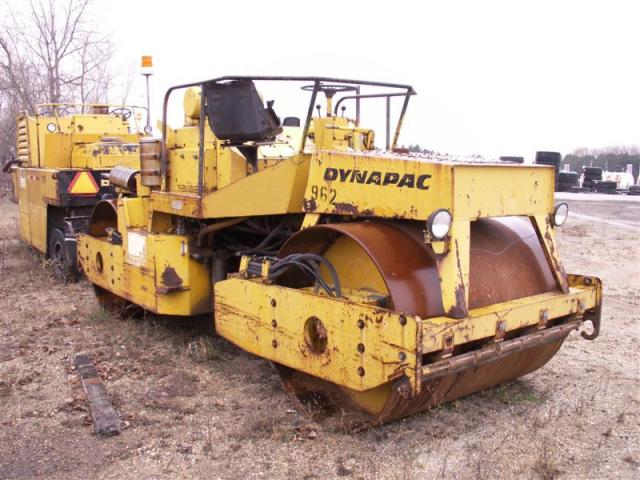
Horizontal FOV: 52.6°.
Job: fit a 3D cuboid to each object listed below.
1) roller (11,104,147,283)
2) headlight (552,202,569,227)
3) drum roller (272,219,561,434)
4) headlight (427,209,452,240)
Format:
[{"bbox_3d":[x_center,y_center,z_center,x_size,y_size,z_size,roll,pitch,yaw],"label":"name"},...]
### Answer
[{"bbox_3d":[-4.230,-0.930,11.400,1.650,2.550,4.500,-3,7,-33],"label":"roller"},{"bbox_3d":[1.589,-0.169,4.310,0.165,0.170,0.100,-4,8,-39],"label":"headlight"},{"bbox_3d":[0.696,0.494,4.491,1.710,1.267,1.267,-4,8,-39],"label":"drum roller"},{"bbox_3d":[0.642,-0.083,3.550,0.165,0.170,0.100,-4,8,-39],"label":"headlight"}]

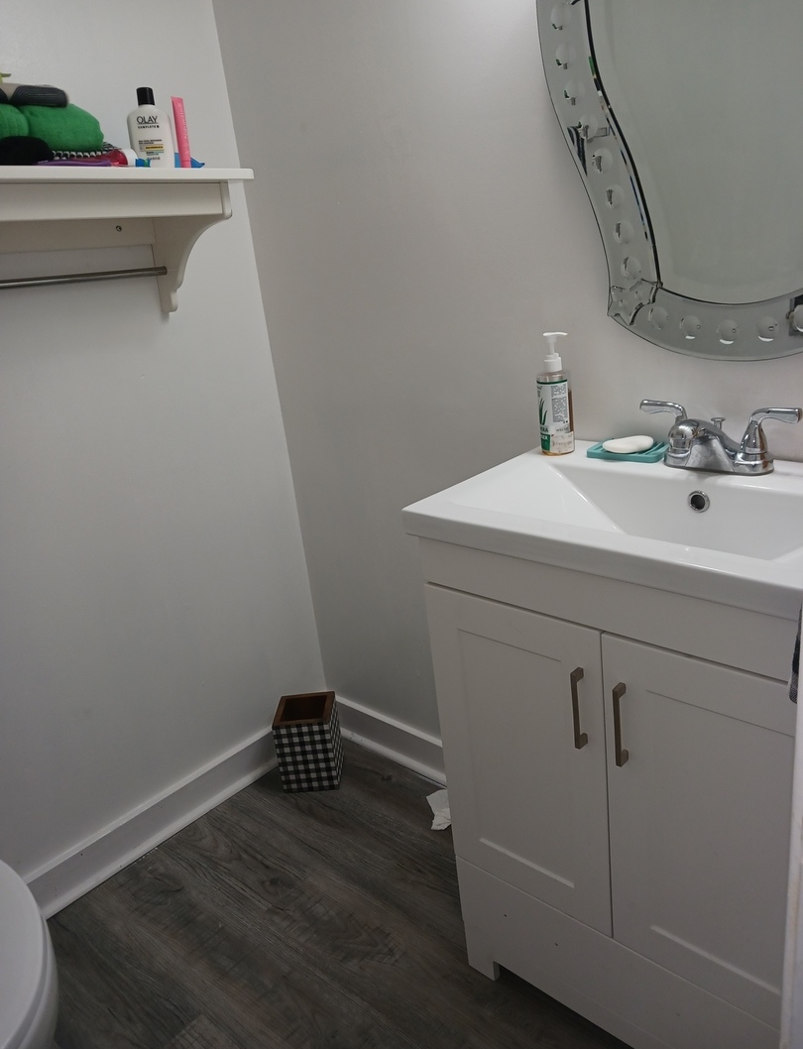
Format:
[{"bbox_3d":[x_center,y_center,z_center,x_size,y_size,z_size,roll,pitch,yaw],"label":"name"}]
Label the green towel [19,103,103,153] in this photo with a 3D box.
[{"bbox_3d":[-0.558,-0.652,1.369,0.135,0.080,0.120,12,25,42],"label":"green towel"}]

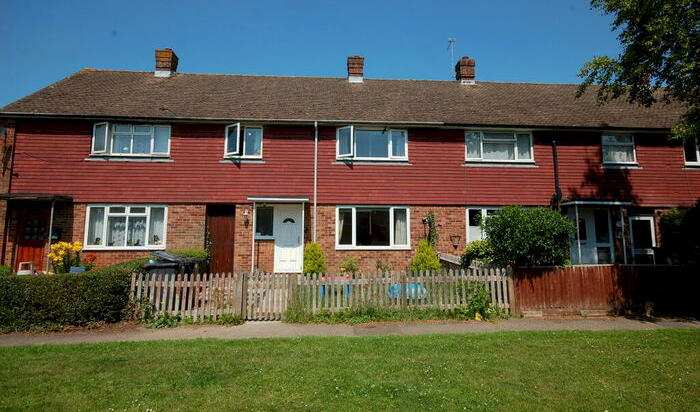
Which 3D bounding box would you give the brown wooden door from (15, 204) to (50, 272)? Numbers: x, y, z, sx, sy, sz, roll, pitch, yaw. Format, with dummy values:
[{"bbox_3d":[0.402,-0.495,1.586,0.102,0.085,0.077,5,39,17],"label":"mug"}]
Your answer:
[{"bbox_3d":[-9.153,0.950,10.693,0.810,2.000,0.100,0,-7,-4],"label":"brown wooden door"}]

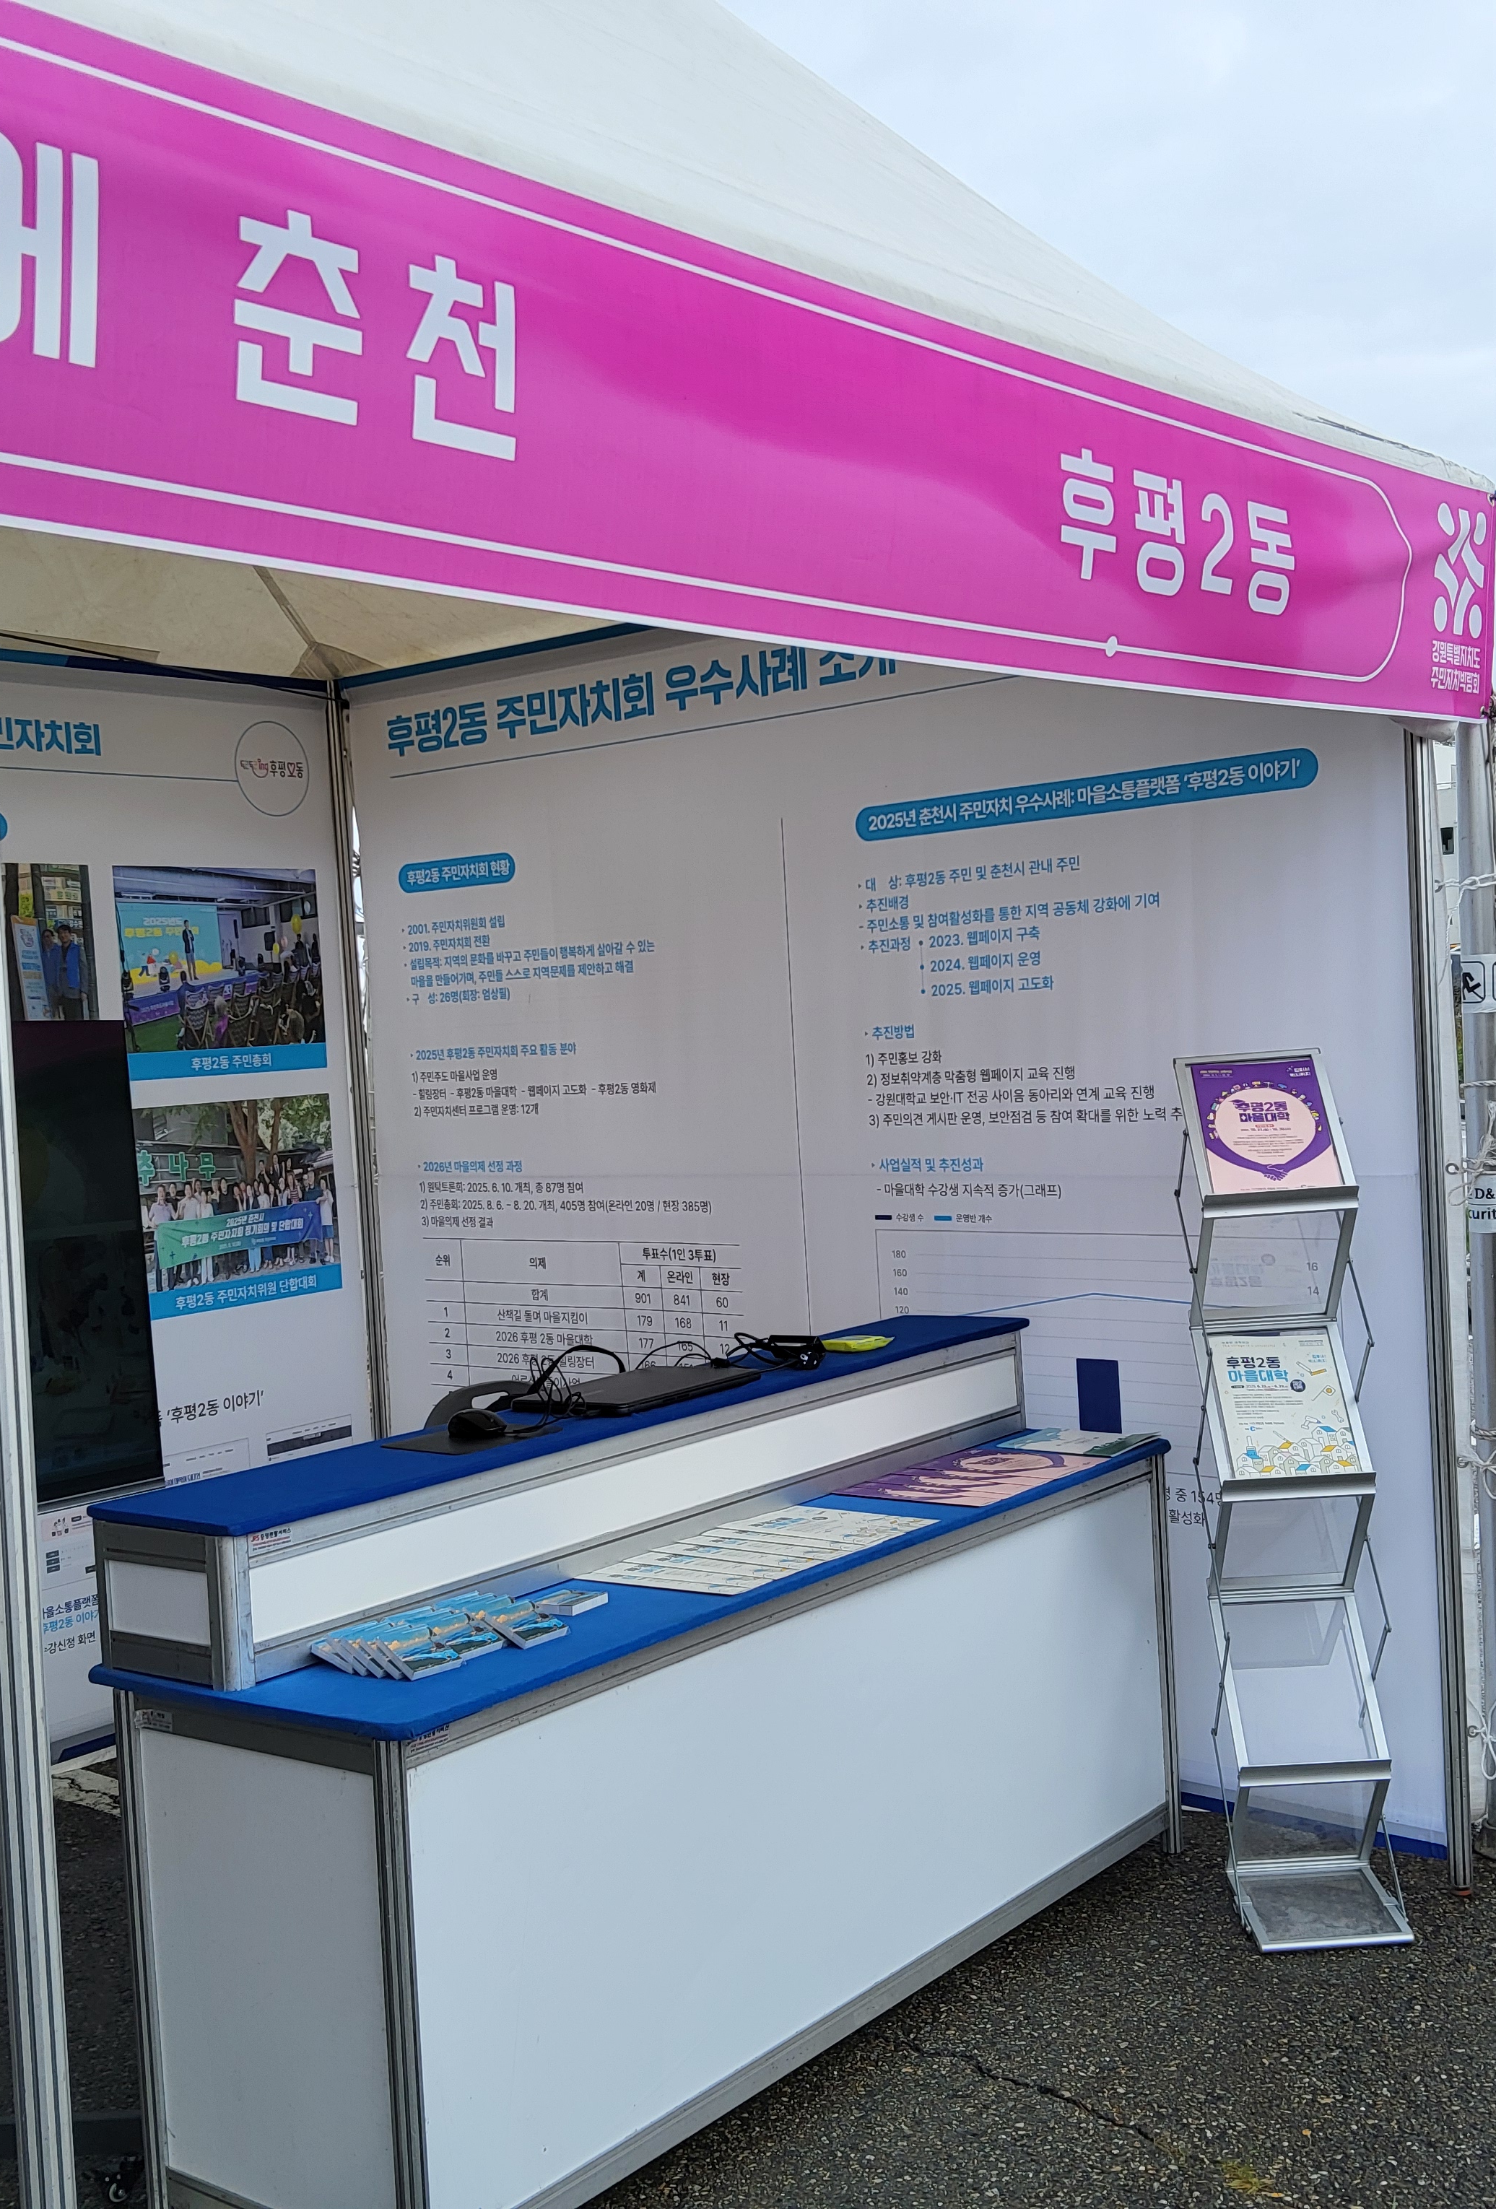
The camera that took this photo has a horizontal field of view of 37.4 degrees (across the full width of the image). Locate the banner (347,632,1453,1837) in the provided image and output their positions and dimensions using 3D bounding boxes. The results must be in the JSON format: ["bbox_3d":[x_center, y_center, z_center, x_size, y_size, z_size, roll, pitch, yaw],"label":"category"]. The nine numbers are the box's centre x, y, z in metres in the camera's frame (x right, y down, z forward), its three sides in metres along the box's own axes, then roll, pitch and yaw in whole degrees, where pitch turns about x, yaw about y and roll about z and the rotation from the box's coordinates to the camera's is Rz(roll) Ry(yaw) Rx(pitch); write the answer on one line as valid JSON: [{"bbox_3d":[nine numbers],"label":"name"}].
[{"bbox_3d":[0.129,0.155,4.696,2.650,2.450,0.040,-2,2,37],"label":"banner"}]

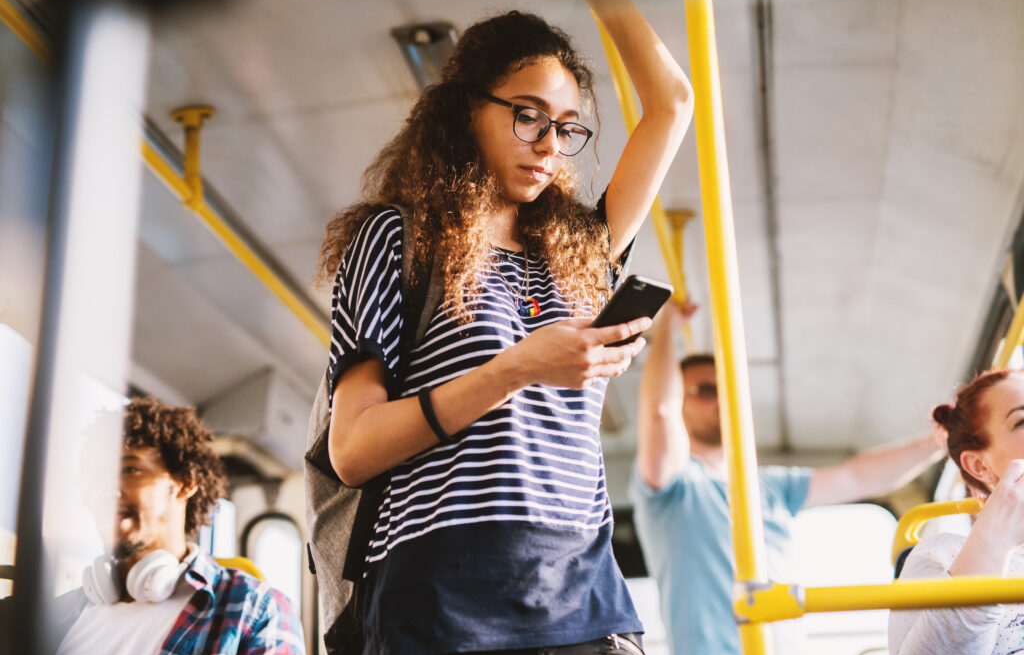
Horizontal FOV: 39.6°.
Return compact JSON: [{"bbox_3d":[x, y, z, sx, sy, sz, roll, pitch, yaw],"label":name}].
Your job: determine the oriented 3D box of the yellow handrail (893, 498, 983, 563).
[{"bbox_3d":[0.819,0.331,2.324,0.380,0.110,0.065,-6,-24,11],"label":"yellow handrail"}]

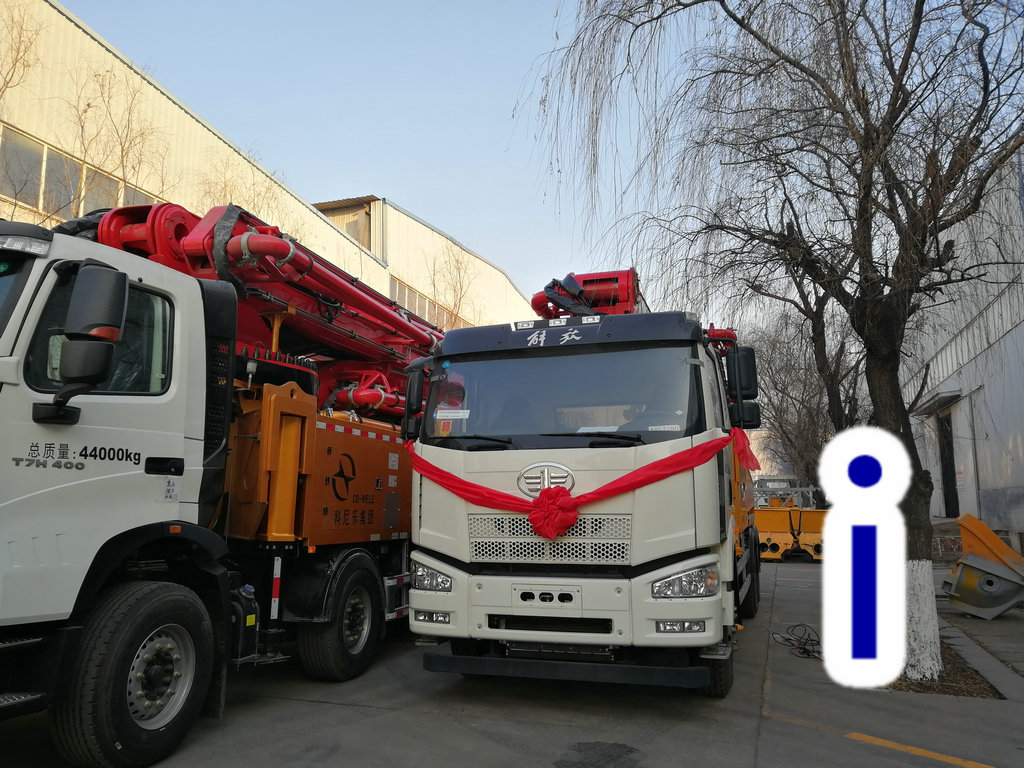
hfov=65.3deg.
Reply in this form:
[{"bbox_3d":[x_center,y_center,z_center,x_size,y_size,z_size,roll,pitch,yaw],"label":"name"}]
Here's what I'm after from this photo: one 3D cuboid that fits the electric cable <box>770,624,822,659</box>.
[{"bbox_3d":[3.240,2.857,8.982,0.680,0.150,1.450,-3,-9,19],"label":"electric cable"}]

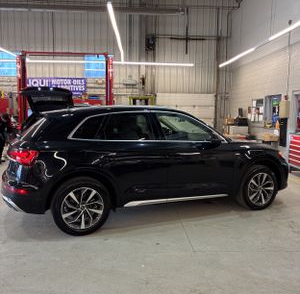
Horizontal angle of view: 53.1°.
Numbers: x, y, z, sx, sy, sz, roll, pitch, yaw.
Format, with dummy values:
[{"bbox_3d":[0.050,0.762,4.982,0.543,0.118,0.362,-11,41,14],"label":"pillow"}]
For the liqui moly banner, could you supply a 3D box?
[{"bbox_3d":[-4.476,-2.816,14.100,2.950,0.820,0.030,0,5,-4],"label":"liqui moly banner"}]

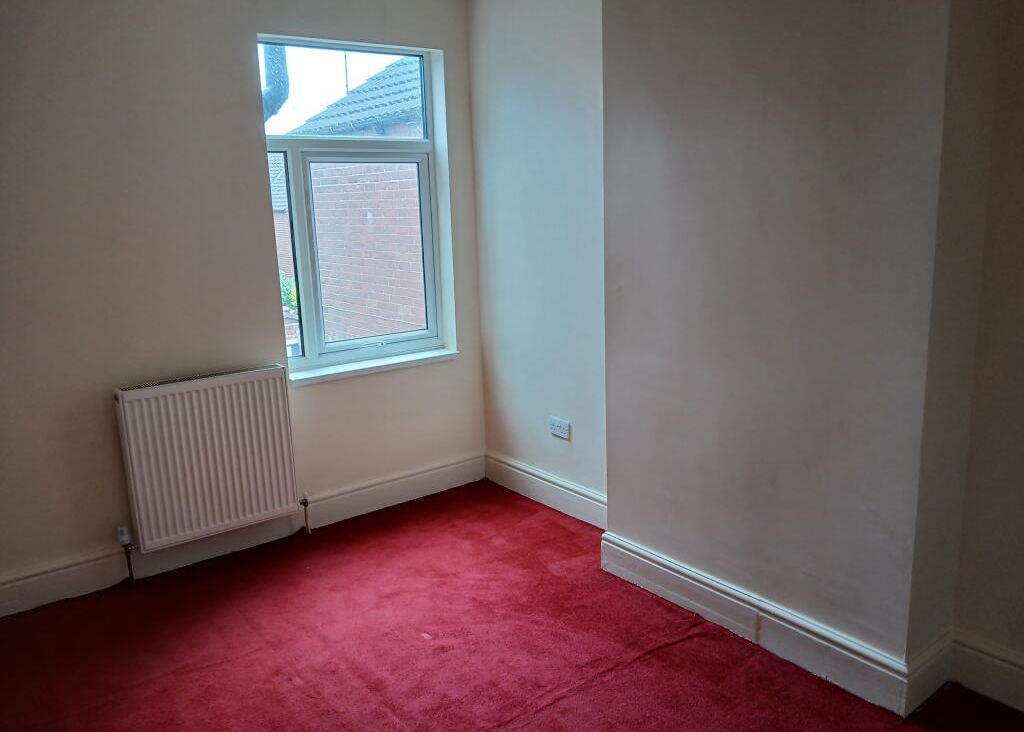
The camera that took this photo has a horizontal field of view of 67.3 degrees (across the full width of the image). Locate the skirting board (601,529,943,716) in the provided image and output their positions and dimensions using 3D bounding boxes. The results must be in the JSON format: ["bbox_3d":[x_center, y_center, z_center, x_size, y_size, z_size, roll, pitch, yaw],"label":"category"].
[{"bbox_3d":[0.893,0.858,2.872,0.287,0.165,1.289,-10,14,-36],"label":"skirting board"}]

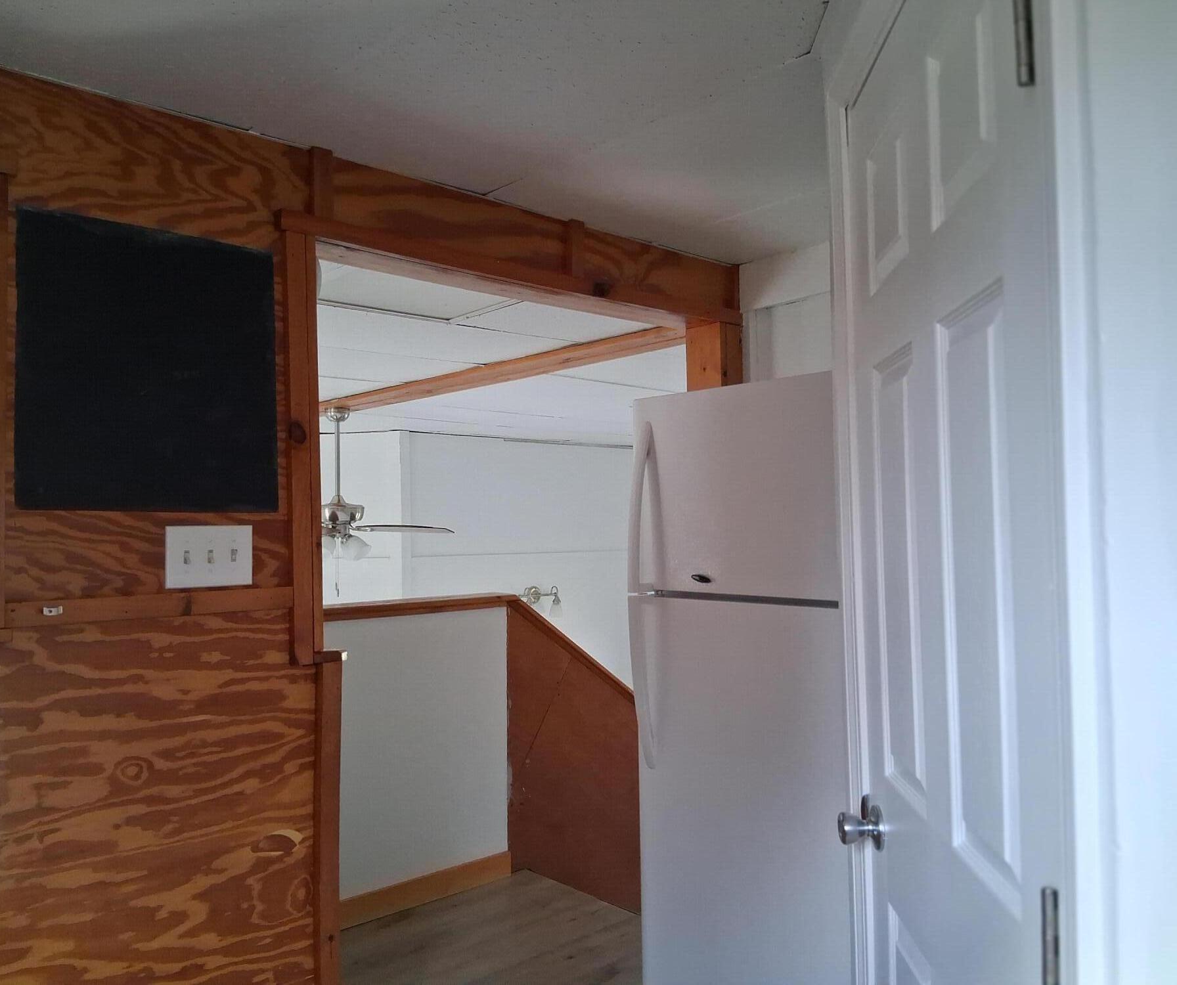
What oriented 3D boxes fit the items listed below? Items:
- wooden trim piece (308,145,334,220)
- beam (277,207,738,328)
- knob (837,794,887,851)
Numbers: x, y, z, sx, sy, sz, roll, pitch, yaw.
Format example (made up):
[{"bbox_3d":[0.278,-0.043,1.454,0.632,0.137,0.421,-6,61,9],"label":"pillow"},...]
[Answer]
[{"bbox_3d":[-0.574,-0.661,2.124,0.043,0.151,0.020,1,-3,-43],"label":"wooden trim piece"},{"bbox_3d":[-0.090,-0.549,2.563,1.518,0.043,0.036,1,-3,-43],"label":"beam"},{"bbox_3d":[0.403,0.500,1.469,0.061,0.066,0.065,-1,-2,3],"label":"knob"}]

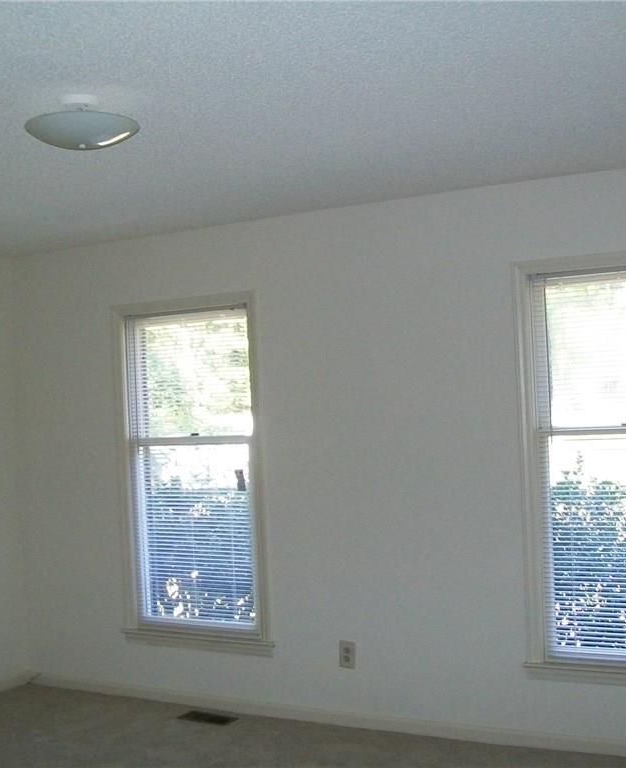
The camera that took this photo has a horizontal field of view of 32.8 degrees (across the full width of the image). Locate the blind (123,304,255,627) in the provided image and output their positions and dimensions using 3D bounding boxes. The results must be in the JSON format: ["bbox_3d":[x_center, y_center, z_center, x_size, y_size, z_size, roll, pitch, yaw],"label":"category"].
[{"bbox_3d":[-0.630,0.430,5.447,0.760,1.630,0.040,-3,-1,30],"label":"blind"}]

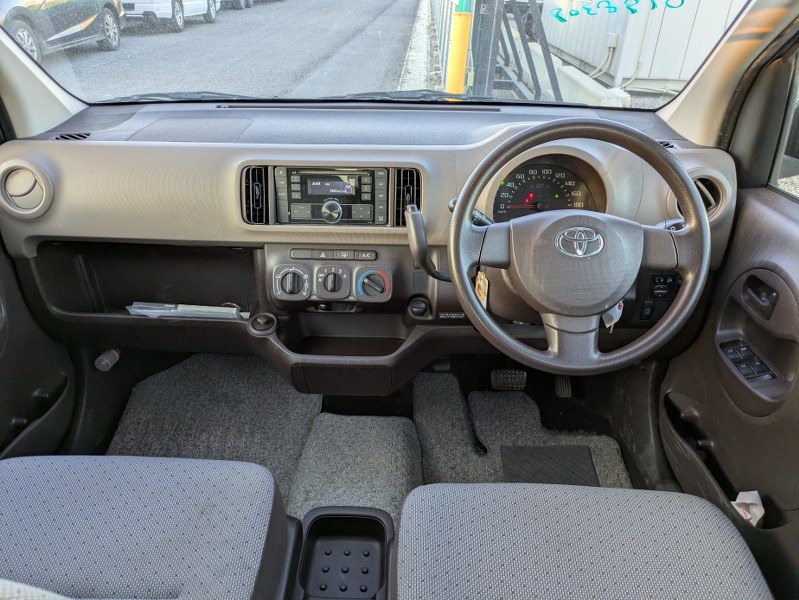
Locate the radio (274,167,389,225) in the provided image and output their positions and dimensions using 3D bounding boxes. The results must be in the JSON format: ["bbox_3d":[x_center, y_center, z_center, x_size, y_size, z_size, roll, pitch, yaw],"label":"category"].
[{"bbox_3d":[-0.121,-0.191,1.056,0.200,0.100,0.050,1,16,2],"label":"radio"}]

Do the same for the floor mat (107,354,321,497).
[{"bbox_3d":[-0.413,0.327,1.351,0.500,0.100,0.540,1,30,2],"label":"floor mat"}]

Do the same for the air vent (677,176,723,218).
[{"bbox_3d":[0.512,-0.177,0.994,0.077,0.077,0.035,4,20,7],"label":"air vent"}]

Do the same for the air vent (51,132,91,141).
[{"bbox_3d":[-0.604,-0.300,1.060,0.068,0.013,0.036,1,30,2],"label":"air vent"}]

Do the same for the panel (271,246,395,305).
[{"bbox_3d":[-0.123,-0.046,1.070,0.222,0.108,0.040,1,10,2],"label":"panel"}]

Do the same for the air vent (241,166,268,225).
[{"bbox_3d":[-0.259,-0.191,1.052,0.050,0.102,0.035,1,16,2],"label":"air vent"}]

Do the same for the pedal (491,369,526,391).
[{"bbox_3d":[0.266,0.194,1.408,0.085,0.055,0.030,1,-5,2],"label":"pedal"}]

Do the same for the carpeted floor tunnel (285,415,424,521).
[{"bbox_3d":[-0.082,0.395,1.175,0.245,0.130,0.340,2,30,3],"label":"carpeted floor tunnel"}]

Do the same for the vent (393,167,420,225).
[{"bbox_3d":[0.015,-0.187,1.047,0.048,0.102,0.035,1,16,2],"label":"vent"}]

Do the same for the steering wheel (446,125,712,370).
[{"bbox_3d":[0.256,-0.075,0.849,0.367,0.367,0.095,1,5,2],"label":"steering wheel"}]

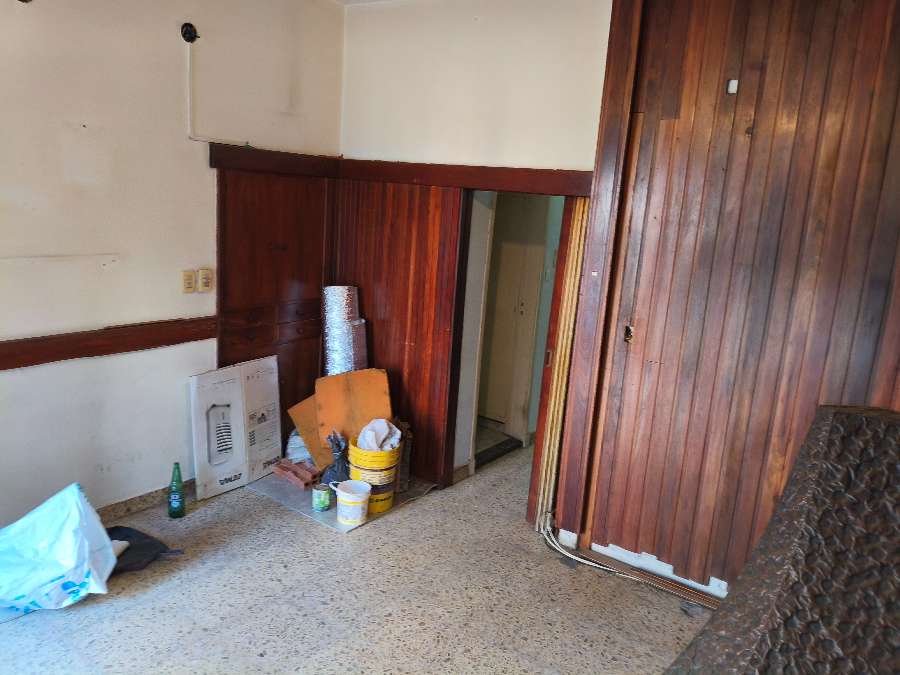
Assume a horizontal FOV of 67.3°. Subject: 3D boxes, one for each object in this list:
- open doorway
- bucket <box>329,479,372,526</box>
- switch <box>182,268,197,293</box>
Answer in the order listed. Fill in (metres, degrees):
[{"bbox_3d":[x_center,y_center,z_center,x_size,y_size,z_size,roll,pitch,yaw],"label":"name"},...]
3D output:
[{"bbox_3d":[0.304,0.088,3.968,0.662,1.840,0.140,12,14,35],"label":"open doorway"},{"bbox_3d":[-0.536,0.921,3.744,0.205,0.199,0.205,4,12,-1],"label":"bucket"},{"bbox_3d":[-1.425,-0.304,3.707,0.020,0.122,0.077,12,14,35],"label":"switch"}]

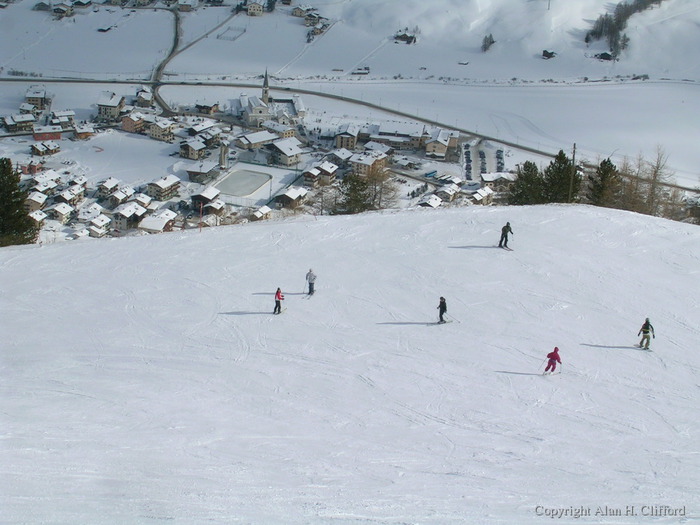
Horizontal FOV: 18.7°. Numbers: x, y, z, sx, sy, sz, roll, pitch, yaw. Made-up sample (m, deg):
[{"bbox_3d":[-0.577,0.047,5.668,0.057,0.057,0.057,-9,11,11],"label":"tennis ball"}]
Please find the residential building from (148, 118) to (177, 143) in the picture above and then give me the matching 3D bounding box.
[{"bbox_3d":[-142.800,-101.100,1615.520,12.810,12.620,18.400,13,21,24],"label":"residential building"}]

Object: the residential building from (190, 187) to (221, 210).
[{"bbox_3d":[-96.940,-43.450,1427.430,14.410,10.500,16.530,10,24,16],"label":"residential building"}]

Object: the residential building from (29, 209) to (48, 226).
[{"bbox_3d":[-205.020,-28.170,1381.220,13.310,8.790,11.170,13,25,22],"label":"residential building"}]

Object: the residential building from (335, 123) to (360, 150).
[{"bbox_3d":[-1.750,-96.300,1625.410,16.360,13.880,24.000,5,19,4],"label":"residential building"}]

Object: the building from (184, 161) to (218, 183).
[{"bbox_3d":[-101.910,-63.080,1477.140,14.200,7.500,22.000,9,24,14],"label":"building"}]

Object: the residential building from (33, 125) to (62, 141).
[{"bbox_3d":[-223.310,-95.030,1564.740,19.800,8.000,10.000,-4,20,-21],"label":"residential building"}]

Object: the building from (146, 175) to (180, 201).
[{"bbox_3d":[-130.220,-52.820,1482.270,13.250,11.660,23.220,12,21,23],"label":"building"}]

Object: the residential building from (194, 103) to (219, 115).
[{"bbox_3d":[-107.560,-117.310,1604.650,12.450,7.570,11.020,13,25,22],"label":"residential building"}]

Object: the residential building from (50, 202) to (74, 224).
[{"bbox_3d":[-190.600,-32.330,1391.010,15.490,10.100,12.320,12,25,21],"label":"residential building"}]

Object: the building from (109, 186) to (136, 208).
[{"bbox_3d":[-157.090,-44.360,1457.000,9.990,9.290,23.110,10,20,17],"label":"building"}]

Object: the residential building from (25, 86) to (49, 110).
[{"bbox_3d":[-245.460,-129.640,1673.160,14.680,15.820,18.000,5,19,4],"label":"residential building"}]

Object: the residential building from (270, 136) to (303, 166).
[{"bbox_3d":[-46.760,-79.770,1514.340,24.990,14.120,17.050,23,30,39],"label":"residential building"}]

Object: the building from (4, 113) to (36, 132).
[{"bbox_3d":[-251.340,-105.670,1610.930,21.890,11.300,14.280,-7,22,-29],"label":"building"}]

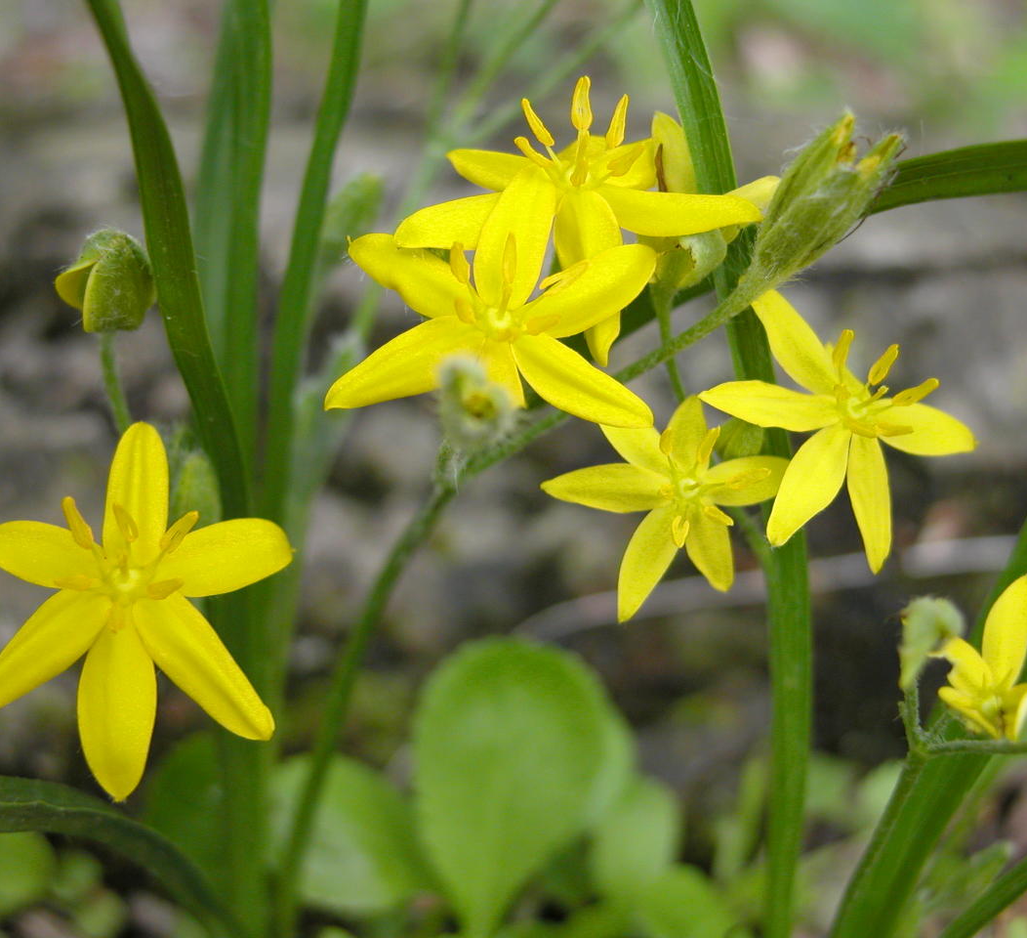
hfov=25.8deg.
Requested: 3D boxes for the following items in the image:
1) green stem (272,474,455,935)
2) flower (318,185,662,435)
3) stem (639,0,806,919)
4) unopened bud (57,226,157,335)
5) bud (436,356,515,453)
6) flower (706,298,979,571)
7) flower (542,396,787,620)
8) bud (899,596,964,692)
[{"bbox_3d":[-0.011,0.017,0.163,0.006,0.036,0.006,15,17,0],"label":"green stem"},{"bbox_3d":[-0.002,-0.012,0.161,0.024,0.011,0.019,-1,61,-2],"label":"flower"},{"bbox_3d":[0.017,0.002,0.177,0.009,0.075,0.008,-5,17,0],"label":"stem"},{"bbox_3d":[-0.031,-0.014,0.170,0.007,0.007,0.007,11,25,24],"label":"unopened bud"},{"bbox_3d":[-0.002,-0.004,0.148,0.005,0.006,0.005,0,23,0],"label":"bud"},{"bbox_3d":[0.024,-0.003,0.168,0.018,0.020,0.009,-9,-15,-19],"label":"flower"},{"bbox_3d":[0.011,0.003,0.171,0.018,0.017,0.009,-4,-16,-8],"label":"flower"},{"bbox_3d":[0.032,0.013,0.170,0.005,0.007,0.005,5,23,11],"label":"bud"}]

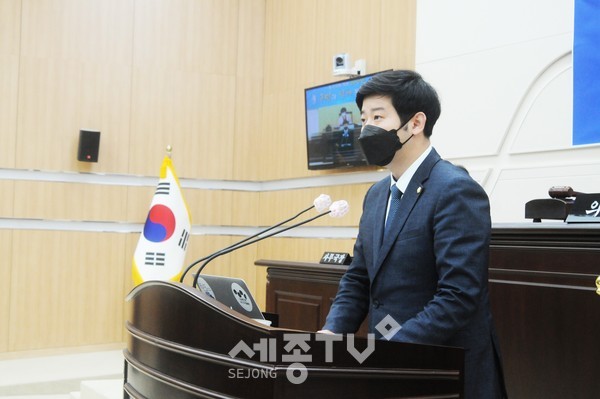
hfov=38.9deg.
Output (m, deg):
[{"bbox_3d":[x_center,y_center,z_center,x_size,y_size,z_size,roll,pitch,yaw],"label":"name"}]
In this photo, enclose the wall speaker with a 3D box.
[{"bbox_3d":[-2.255,-0.564,9.080,0.205,0.315,0.190,3,5,-27],"label":"wall speaker"}]

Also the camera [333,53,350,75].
[{"bbox_3d":[0.401,-1.318,8.250,0.140,0.190,0.145,0,-3,20],"label":"camera"}]

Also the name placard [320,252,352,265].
[{"bbox_3d":[0.263,0.424,6.060,0.086,0.083,0.290,3,-3,-33],"label":"name placard"}]

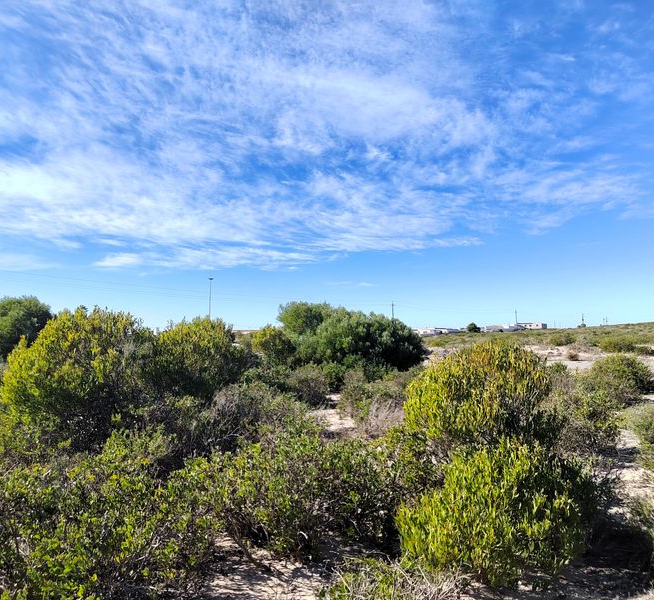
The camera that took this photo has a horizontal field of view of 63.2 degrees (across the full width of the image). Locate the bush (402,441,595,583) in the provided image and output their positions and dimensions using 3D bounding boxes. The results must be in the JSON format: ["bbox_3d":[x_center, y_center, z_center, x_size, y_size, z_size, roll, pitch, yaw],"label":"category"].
[{"bbox_3d":[1.182,1.450,3.750,1.350,0.880,1.200,0,-3,0],"label":"bush"}]

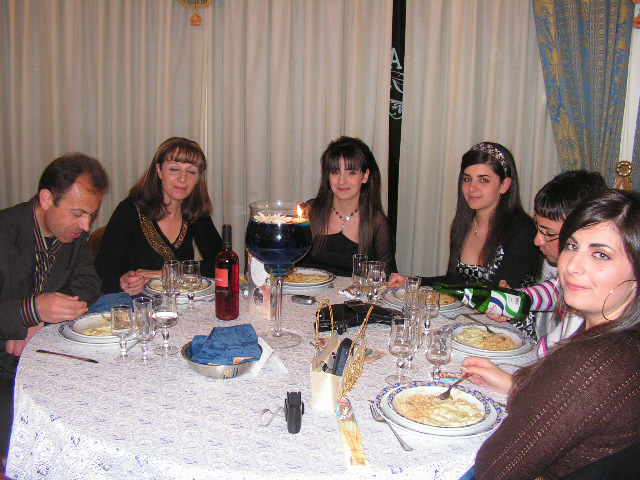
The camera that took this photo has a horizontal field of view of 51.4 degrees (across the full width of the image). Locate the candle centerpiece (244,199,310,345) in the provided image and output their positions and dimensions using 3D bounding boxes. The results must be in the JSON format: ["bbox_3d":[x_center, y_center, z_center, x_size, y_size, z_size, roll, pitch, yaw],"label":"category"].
[{"bbox_3d":[-0.114,0.097,1.879,0.188,0.390,0.188,2,10,0],"label":"candle centerpiece"}]

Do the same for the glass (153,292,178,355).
[{"bbox_3d":[-0.412,0.223,1.782,0.066,0.158,0.066,2,10,0],"label":"glass"}]

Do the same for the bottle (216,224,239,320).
[{"bbox_3d":[-0.290,0.100,2.095,0.075,0.298,0.075,2,10,0],"label":"bottle"}]

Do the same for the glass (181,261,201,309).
[{"bbox_3d":[-0.428,0.148,2.208,0.064,0.156,0.064,2,10,0],"label":"glass"}]

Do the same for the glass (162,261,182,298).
[{"bbox_3d":[-0.485,0.141,2.179,0.061,0.147,0.061,1,12,0],"label":"glass"}]

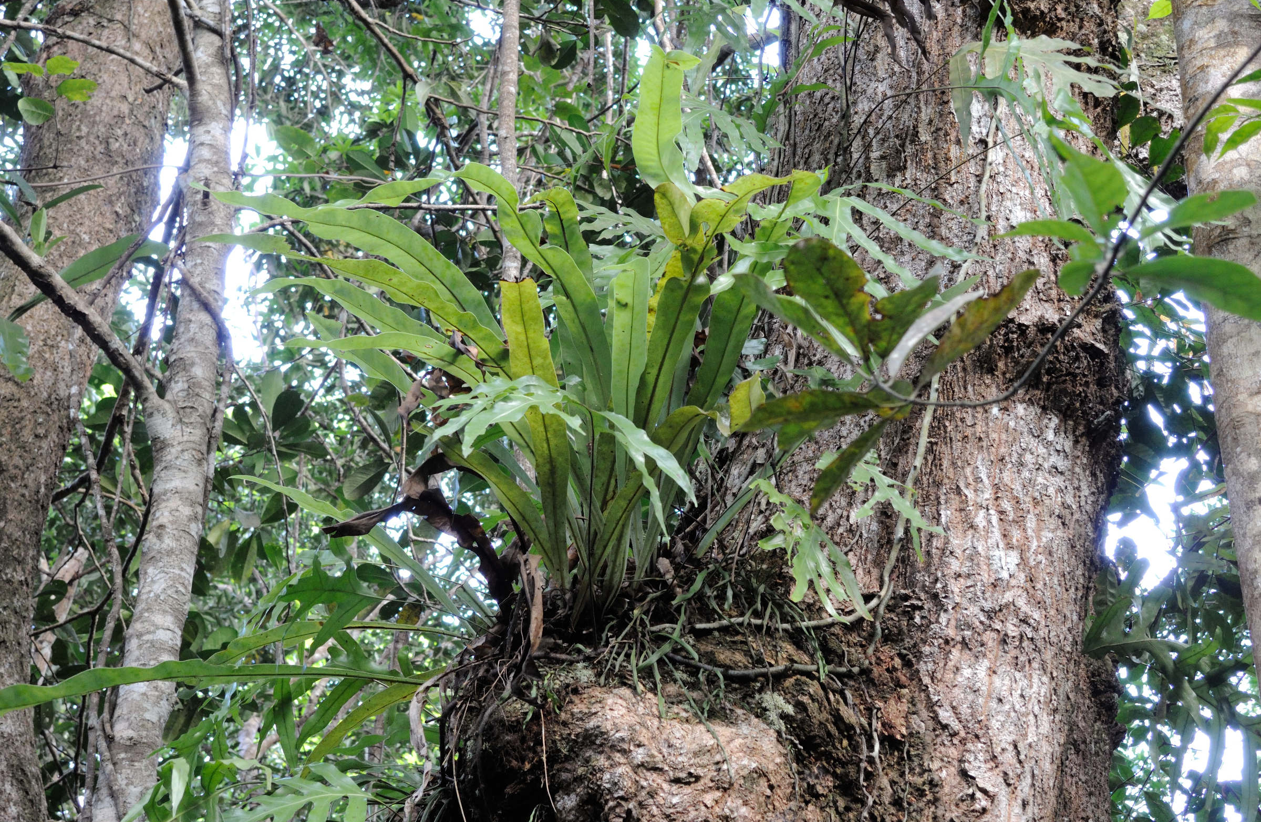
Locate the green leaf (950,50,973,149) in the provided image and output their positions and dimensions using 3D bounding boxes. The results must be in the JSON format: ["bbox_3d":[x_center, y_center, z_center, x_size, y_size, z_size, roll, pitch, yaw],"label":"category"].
[{"bbox_3d":[0.578,-0.545,4.200,0.038,0.179,0.030,-5,0,9],"label":"green leaf"}]

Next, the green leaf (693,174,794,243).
[{"bbox_3d":[0.194,-0.347,4.100,0.193,0.076,0.070,-36,11,6],"label":"green leaf"}]

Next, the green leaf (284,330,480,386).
[{"bbox_3d":[-0.434,-0.093,4.200,0.354,0.052,0.080,10,11,-6],"label":"green leaf"}]

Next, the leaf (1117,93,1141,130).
[{"bbox_3d":[0.975,-0.586,4.700,0.048,0.073,0.040,-5,-22,13],"label":"leaf"}]

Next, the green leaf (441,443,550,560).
[{"bbox_3d":[-0.234,0.156,4.150,0.048,0.276,0.060,-41,0,4],"label":"green leaf"}]

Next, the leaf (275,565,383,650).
[{"bbox_3d":[-0.527,0.343,4.200,0.193,0.146,0.070,6,6,-8],"label":"leaf"}]

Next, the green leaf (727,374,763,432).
[{"bbox_3d":[0.193,-0.013,4.050,0.056,0.100,0.040,11,-8,0],"label":"green leaf"}]

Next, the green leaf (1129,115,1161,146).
[{"bbox_3d":[1.006,-0.548,4.700,0.062,0.062,0.040,-5,-22,14],"label":"green leaf"}]

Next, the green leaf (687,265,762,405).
[{"bbox_3d":[0.162,-0.125,4.150,0.068,0.259,0.060,23,-6,-3],"label":"green leaf"}]

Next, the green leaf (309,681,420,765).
[{"bbox_3d":[-0.471,0.545,4.200,0.244,0.041,0.060,-38,7,-11],"label":"green leaf"}]

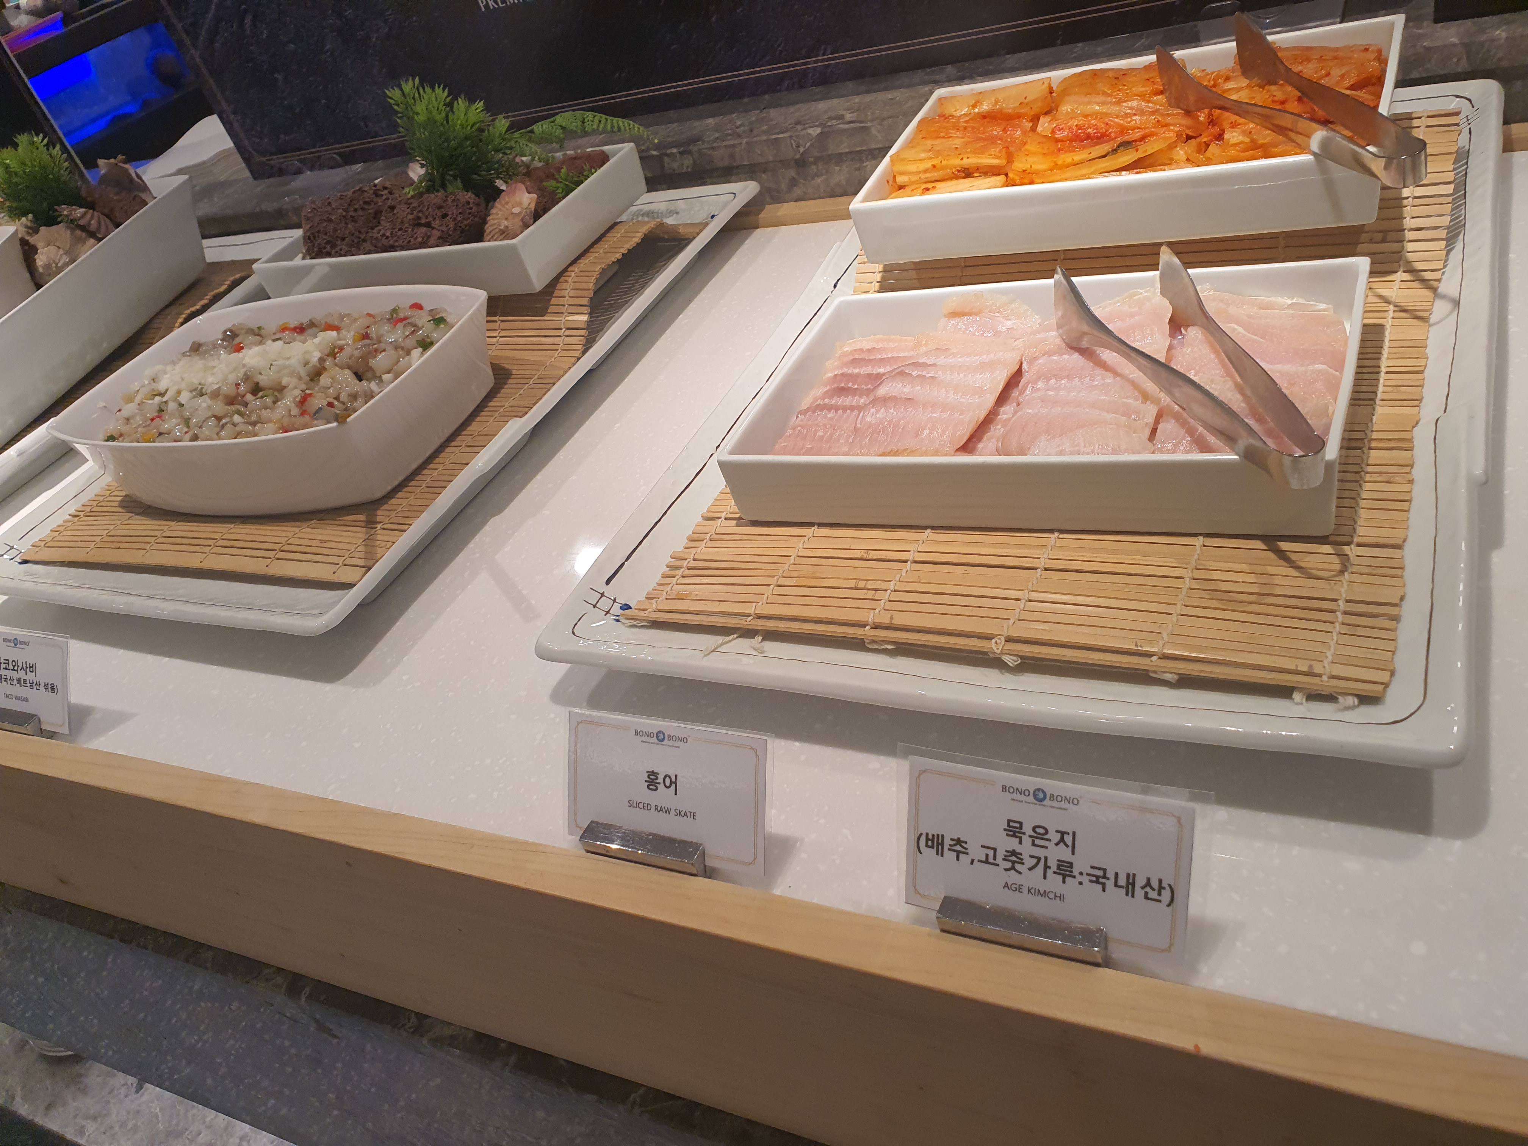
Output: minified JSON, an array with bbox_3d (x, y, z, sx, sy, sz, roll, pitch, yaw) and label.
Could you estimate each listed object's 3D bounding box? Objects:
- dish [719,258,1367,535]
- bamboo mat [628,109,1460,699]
[{"bbox_3d":[0.129,-0.085,0.540,0.265,0.038,0.156,4,43,29],"label":"dish"},{"bbox_3d":[0.162,-0.129,0.580,0.310,0.042,0.455,5,43,30],"label":"bamboo mat"}]

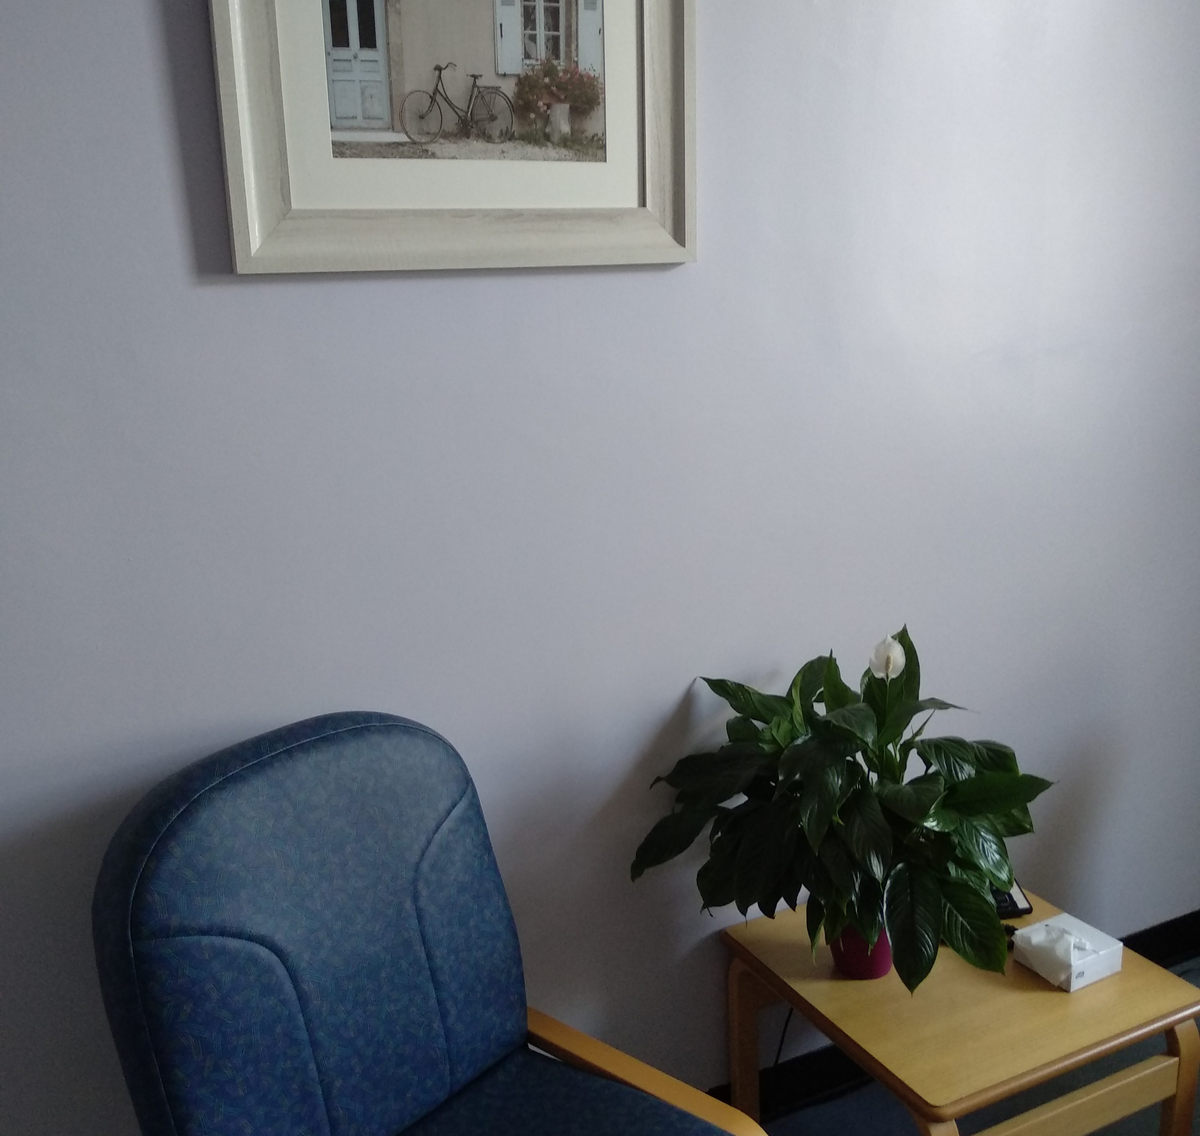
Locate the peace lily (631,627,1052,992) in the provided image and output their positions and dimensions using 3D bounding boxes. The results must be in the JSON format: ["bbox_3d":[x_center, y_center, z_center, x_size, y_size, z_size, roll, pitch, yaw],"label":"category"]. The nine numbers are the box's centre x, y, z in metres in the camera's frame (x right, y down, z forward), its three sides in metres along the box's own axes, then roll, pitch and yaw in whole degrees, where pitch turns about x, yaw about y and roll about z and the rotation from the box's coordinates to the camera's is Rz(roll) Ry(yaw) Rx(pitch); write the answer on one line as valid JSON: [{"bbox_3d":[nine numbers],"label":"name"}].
[{"bbox_3d":[0.421,0.398,1.939,0.734,0.566,0.459,-8,14,-25],"label":"peace lily"}]

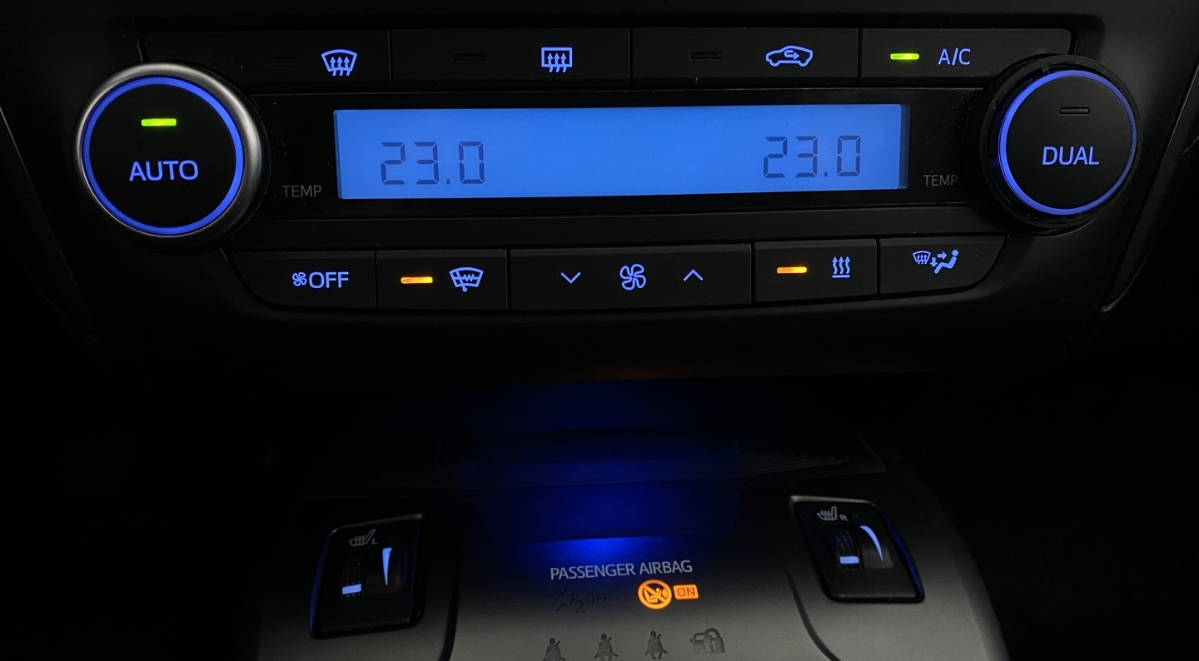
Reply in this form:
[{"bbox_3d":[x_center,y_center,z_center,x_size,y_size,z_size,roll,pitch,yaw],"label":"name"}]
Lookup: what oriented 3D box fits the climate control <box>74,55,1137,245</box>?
[{"bbox_3d":[0.006,-0.039,0.202,0.226,0.038,0.023,-2,5,-4],"label":"climate control"}]

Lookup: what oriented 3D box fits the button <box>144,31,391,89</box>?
[{"bbox_3d":[-0.076,-0.062,0.209,0.054,0.013,0.006,-2,8,-4],"label":"button"}]

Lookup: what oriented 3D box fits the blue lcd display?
[{"bbox_3d":[0.007,-0.044,0.220,0.139,0.021,0.005,-2,8,-4],"label":"blue lcd display"}]

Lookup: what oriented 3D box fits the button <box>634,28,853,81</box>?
[{"bbox_3d":[0.035,-0.066,0.218,0.055,0.013,0.006,-2,8,-4],"label":"button"}]

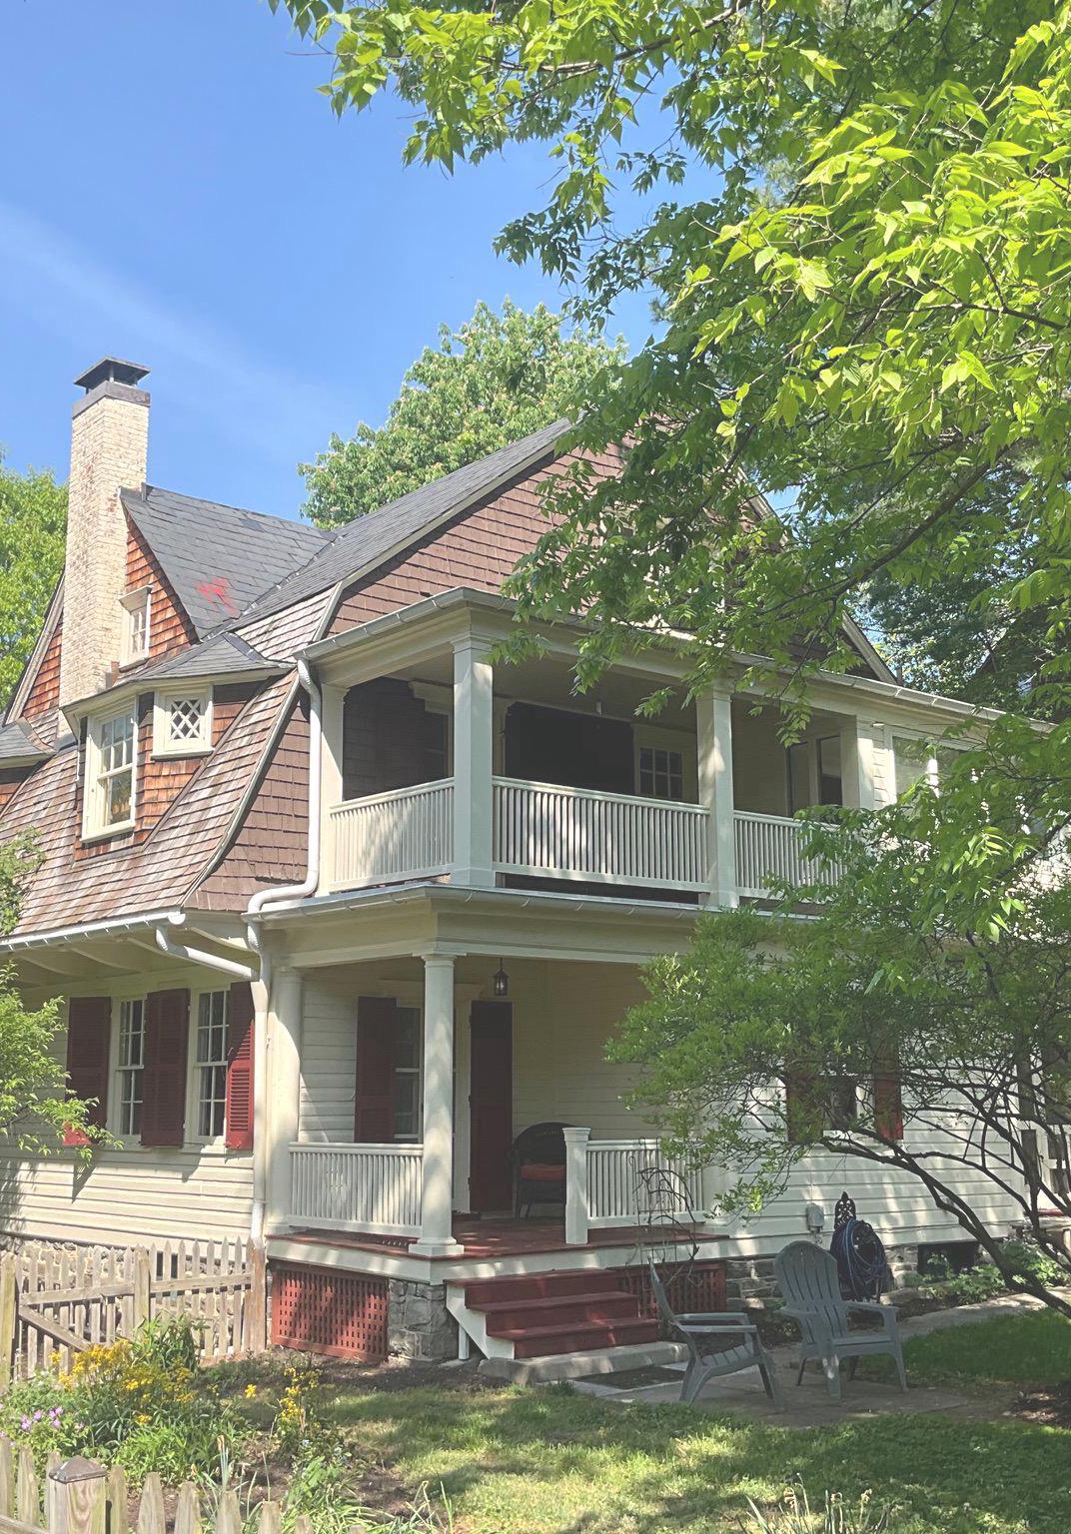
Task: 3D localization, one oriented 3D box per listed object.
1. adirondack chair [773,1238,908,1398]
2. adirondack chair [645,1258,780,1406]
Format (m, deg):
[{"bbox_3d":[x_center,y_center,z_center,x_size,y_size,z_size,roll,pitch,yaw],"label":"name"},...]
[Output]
[{"bbox_3d":[2.061,3.756,11.740,0.740,0.935,0.850,4,-12,-22],"label":"adirondack chair"},{"bbox_3d":[1.146,3.618,11.024,0.850,0.935,0.740,0,-11,1],"label":"adirondack chair"}]

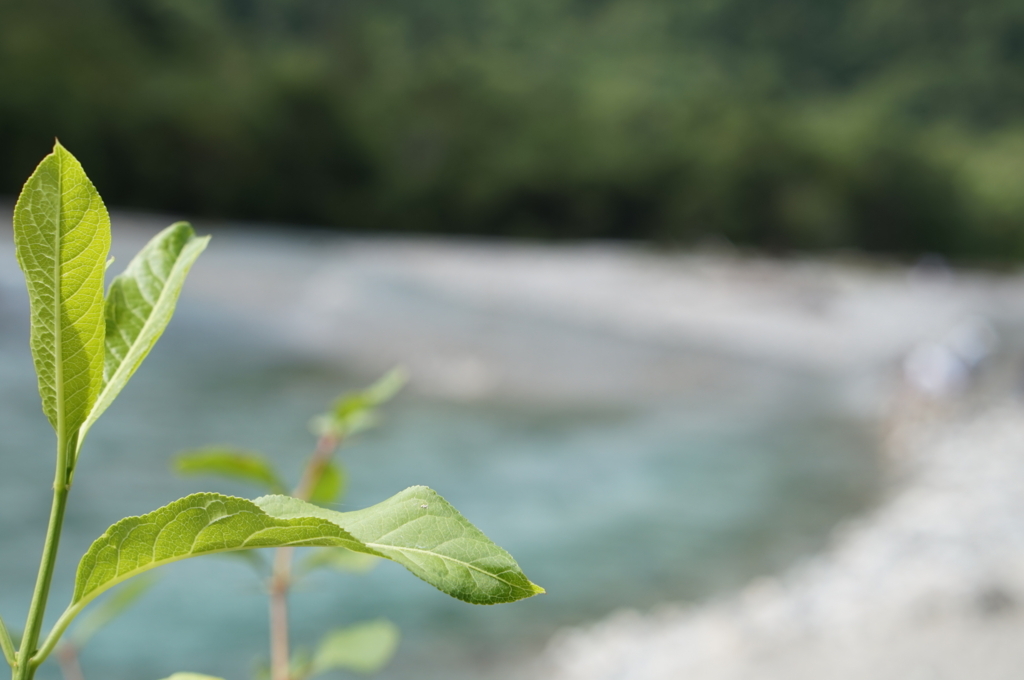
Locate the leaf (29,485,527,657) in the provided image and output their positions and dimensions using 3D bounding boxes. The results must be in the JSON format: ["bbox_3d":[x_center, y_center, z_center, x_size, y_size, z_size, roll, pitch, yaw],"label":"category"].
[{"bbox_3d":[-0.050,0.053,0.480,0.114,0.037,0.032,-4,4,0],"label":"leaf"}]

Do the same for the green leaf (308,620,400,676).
[{"bbox_3d":[-0.057,0.111,0.770,0.034,0.021,0.019,-1,4,-23],"label":"green leaf"}]

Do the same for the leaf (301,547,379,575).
[{"bbox_3d":[-0.064,0.080,0.780,0.031,0.013,0.018,-1,4,-23],"label":"leaf"}]

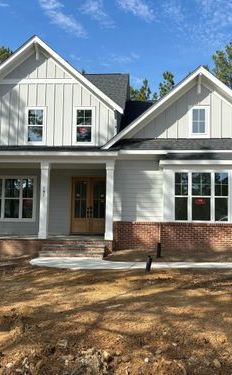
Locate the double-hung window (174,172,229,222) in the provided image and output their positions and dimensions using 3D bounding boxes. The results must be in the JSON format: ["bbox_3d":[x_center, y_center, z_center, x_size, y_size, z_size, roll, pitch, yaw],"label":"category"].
[{"bbox_3d":[3.059,0.341,13.452,1.912,1.804,0.140,1,-4,3],"label":"double-hung window"}]

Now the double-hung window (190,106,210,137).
[{"bbox_3d":[3.152,-2.473,14.044,0.758,1.140,0.120,1,-4,3],"label":"double-hung window"}]

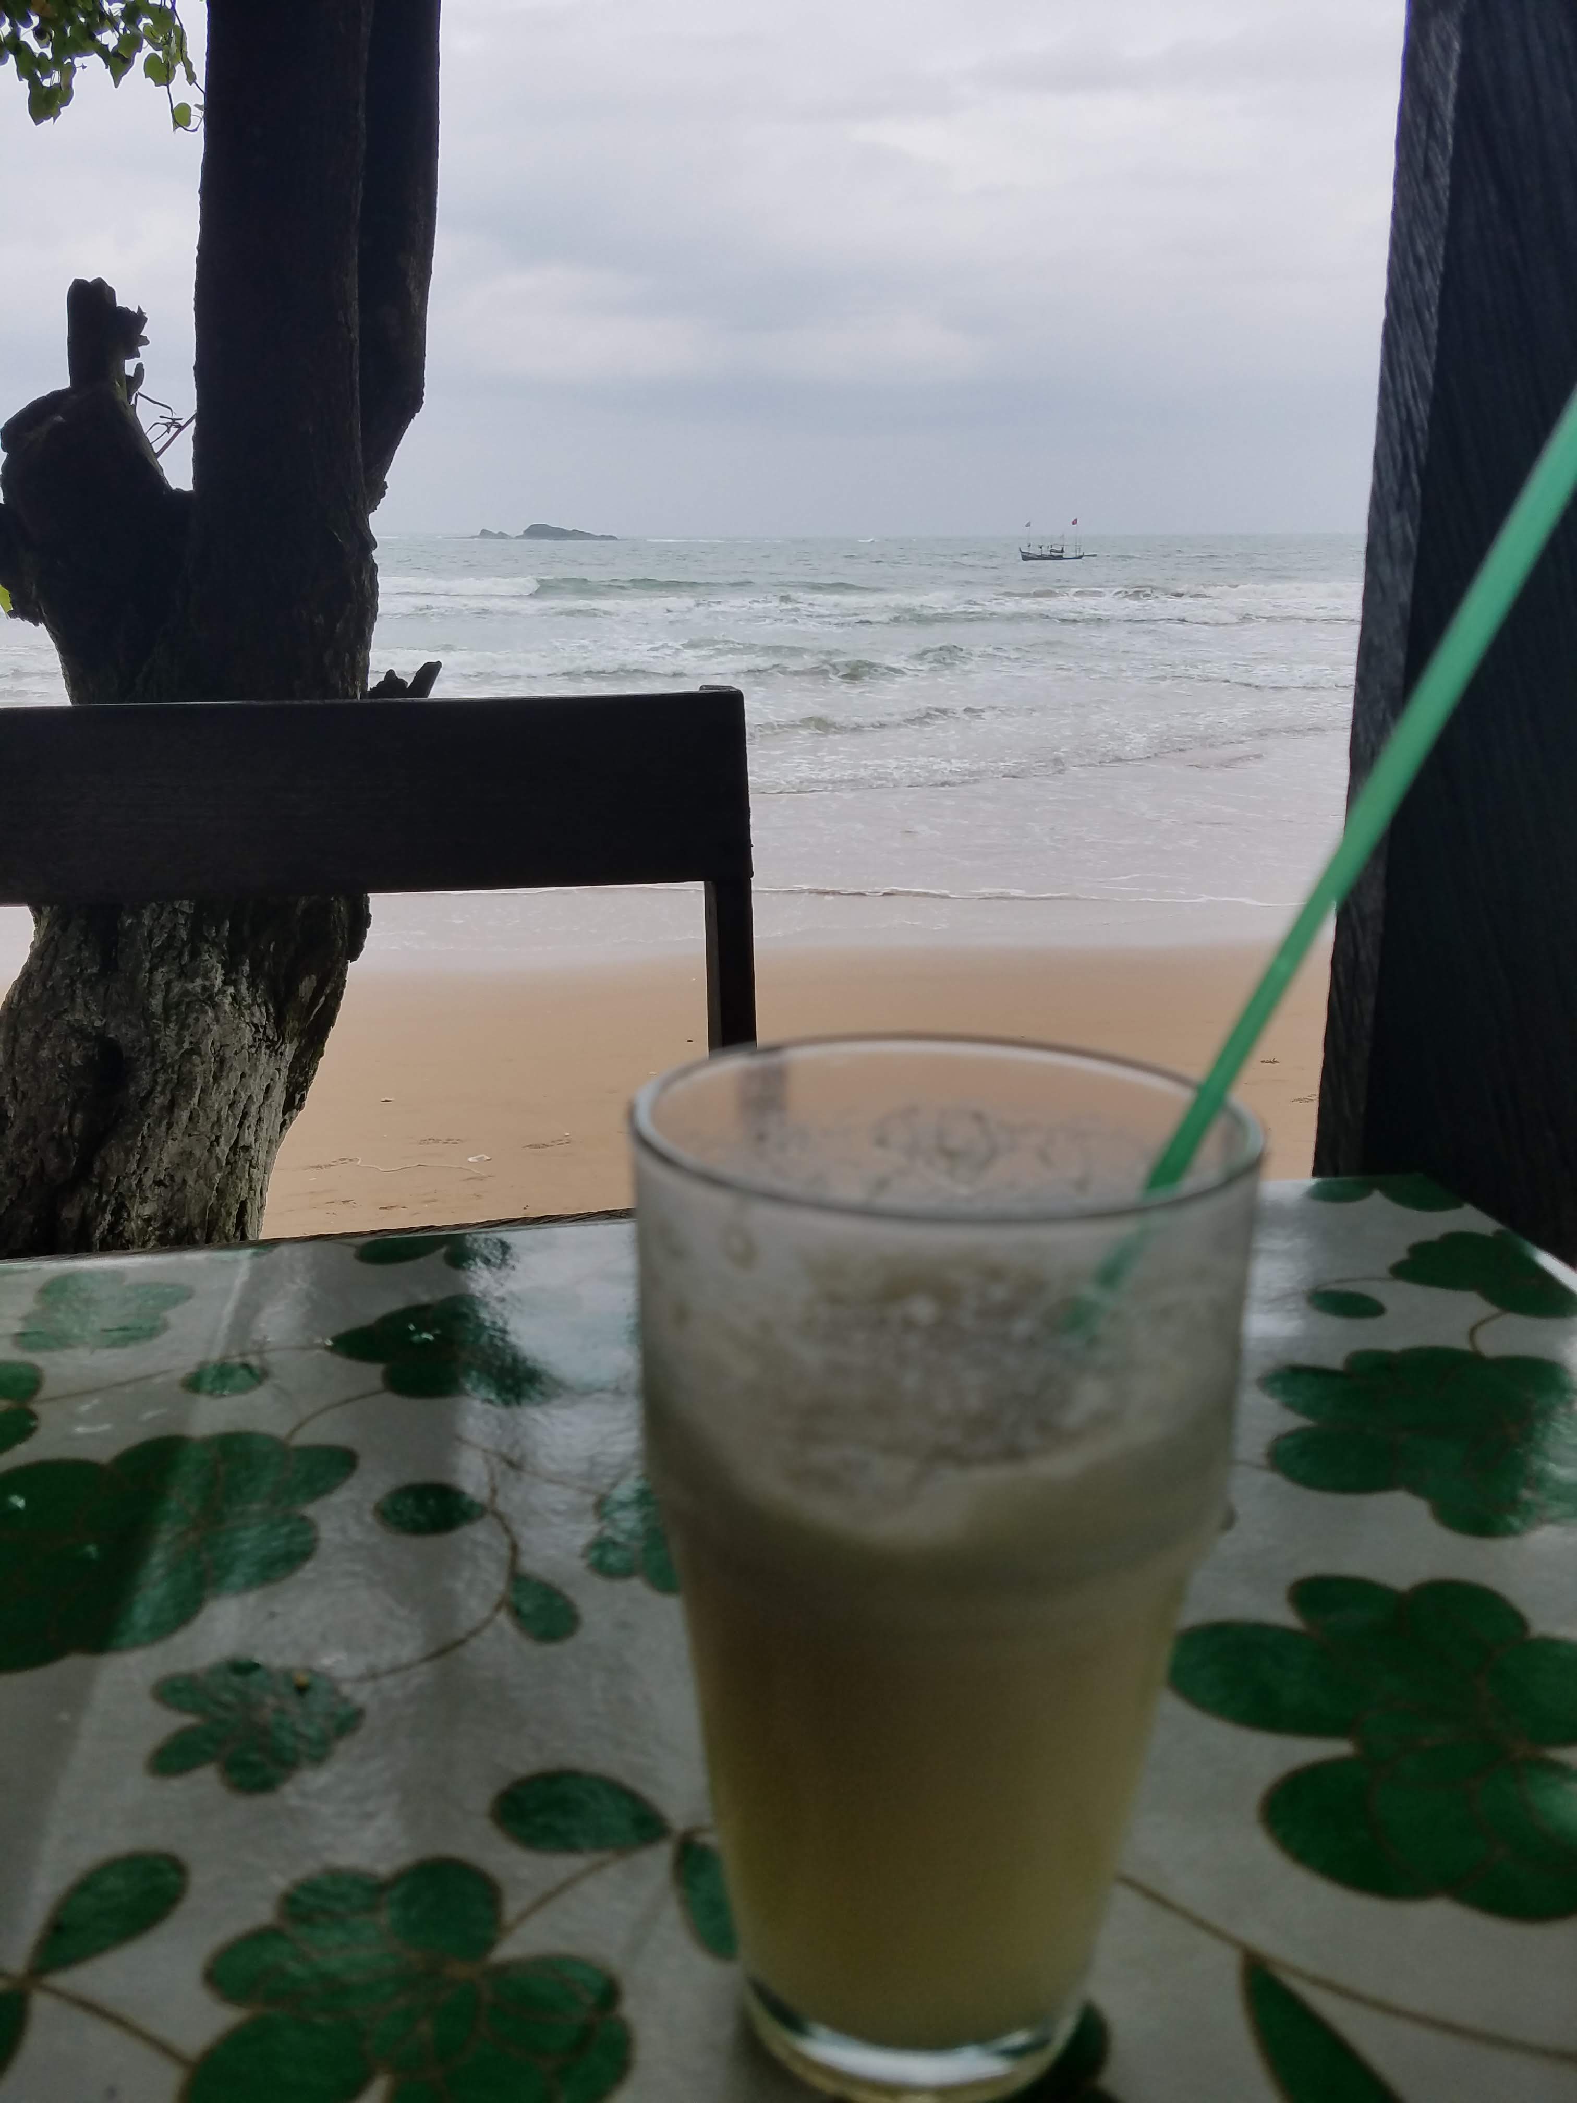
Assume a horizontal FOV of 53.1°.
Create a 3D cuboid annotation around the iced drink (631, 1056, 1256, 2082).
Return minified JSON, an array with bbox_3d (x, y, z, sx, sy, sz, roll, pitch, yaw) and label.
[{"bbox_3d":[0.021,0.080,0.245,0.088,0.149,0.088,0,15,0],"label":"iced drink"}]

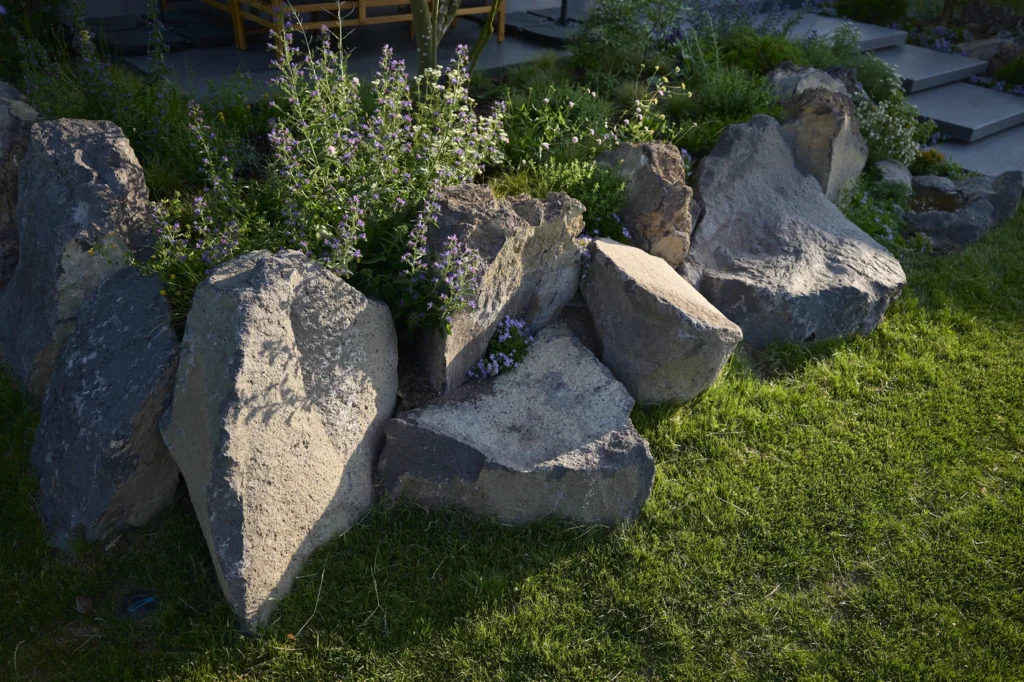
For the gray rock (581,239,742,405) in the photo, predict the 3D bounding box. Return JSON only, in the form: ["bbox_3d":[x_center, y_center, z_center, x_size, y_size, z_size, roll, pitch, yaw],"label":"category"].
[{"bbox_3d":[0.493,-0.087,2.624,0.520,0.480,0.400,-6,32,-13],"label":"gray rock"}]

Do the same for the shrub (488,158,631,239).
[{"bbox_3d":[0.198,-0.503,2.950,0.500,0.280,0.360,2,32,0],"label":"shrub"}]

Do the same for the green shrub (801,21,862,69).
[{"bbox_3d":[2.086,-1.810,5.047,0.400,0.310,0.370,12,34,16],"label":"green shrub"}]

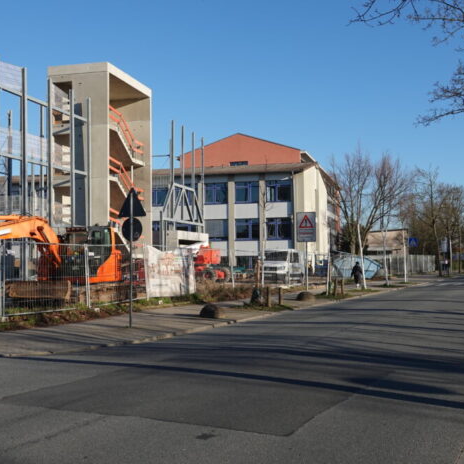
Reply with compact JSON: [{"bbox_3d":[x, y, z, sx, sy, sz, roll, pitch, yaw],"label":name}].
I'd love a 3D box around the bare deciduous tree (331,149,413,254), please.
[{"bbox_3d":[12.300,-1.650,58.000,7.200,11.300,7.000,0,-2,0],"label":"bare deciduous tree"}]

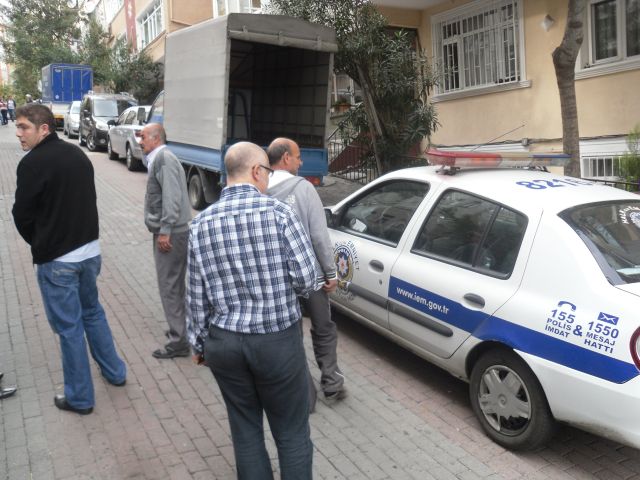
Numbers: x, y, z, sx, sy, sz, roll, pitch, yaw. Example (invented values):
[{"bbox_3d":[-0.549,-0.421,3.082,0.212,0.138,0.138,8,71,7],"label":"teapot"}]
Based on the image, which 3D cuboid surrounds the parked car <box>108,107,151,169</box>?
[{"bbox_3d":[-4.335,-2.680,16.389,1.750,1.460,4.250,-3,13,-28],"label":"parked car"}]

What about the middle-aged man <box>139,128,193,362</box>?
[{"bbox_3d":[-1.147,-0.003,4.641,0.380,1.700,0.500,-4,7,-5],"label":"middle-aged man"}]

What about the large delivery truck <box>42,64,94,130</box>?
[{"bbox_3d":[-14.334,-7.940,35.400,2.200,3.400,6.300,-3,13,-28],"label":"large delivery truck"}]

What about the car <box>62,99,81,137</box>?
[{"bbox_3d":[-10.291,-5.255,27.667,1.740,1.490,4.300,-3,13,-28],"label":"car"}]

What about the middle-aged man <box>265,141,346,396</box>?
[{"bbox_3d":[-0.101,0.195,4.072,0.520,1.700,0.420,3,9,42],"label":"middle-aged man"}]

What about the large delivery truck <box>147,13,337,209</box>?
[{"bbox_3d":[-1.821,-2.216,11.510,1.800,2.950,4.700,-3,12,-31],"label":"large delivery truck"}]

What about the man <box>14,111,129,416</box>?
[{"bbox_3d":[-1.529,0.078,3.790,0.500,1.760,0.560,2,9,40],"label":"man"}]

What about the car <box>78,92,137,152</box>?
[{"bbox_3d":[-7.445,-4.209,22.658,1.800,1.900,4.300,-3,13,-28],"label":"car"}]

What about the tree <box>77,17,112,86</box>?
[{"bbox_3d":[-13.094,-9.697,37.374,2.300,6.500,2.300,-7,8,-30],"label":"tree"}]

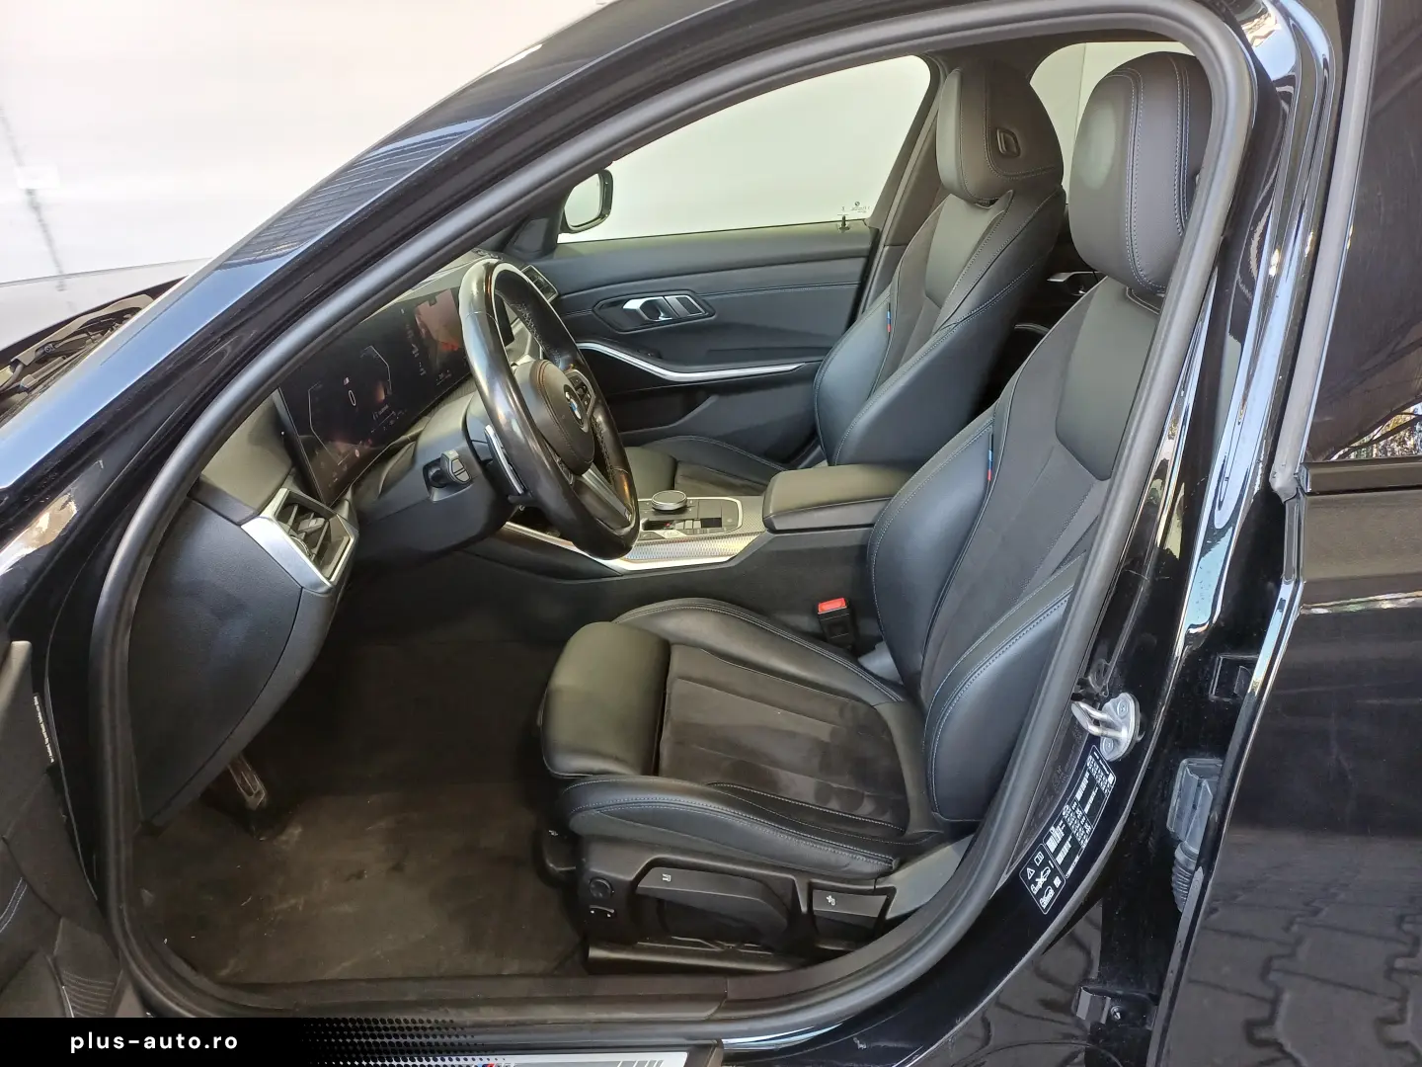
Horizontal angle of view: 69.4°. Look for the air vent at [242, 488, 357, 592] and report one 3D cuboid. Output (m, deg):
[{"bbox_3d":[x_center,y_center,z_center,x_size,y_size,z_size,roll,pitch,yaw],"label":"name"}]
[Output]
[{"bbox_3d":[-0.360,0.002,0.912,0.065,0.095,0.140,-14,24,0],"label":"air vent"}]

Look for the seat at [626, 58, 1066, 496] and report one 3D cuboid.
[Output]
[{"bbox_3d":[0.176,-0.358,1.885,0.788,0.920,0.546,-1,23,0],"label":"seat"}]

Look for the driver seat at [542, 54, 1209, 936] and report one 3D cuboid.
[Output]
[{"bbox_3d":[0.170,-0.042,1.191,0.788,0.923,0.546,-1,23,0],"label":"driver seat"}]

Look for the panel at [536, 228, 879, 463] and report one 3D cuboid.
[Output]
[{"bbox_3d":[-0.092,-0.364,2.221,0.870,0.561,0.134,-1,23,0],"label":"panel"}]

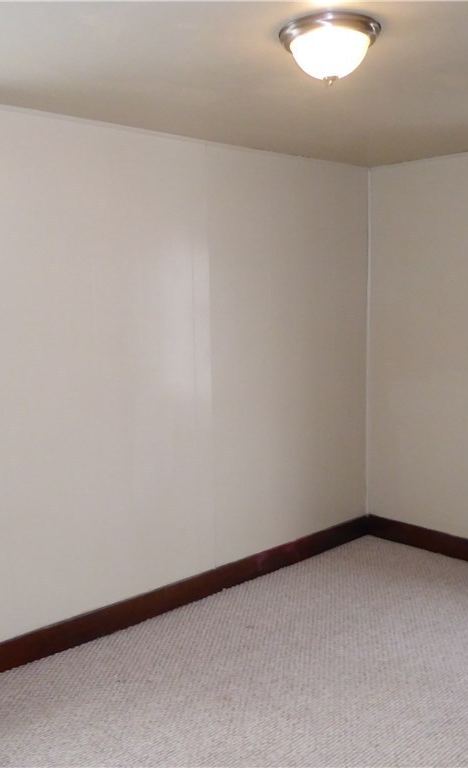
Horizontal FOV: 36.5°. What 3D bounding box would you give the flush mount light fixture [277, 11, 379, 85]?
[{"bbox_3d":[0.273,-0.923,2.016,0.283,0.145,0.283,-1,7,0],"label":"flush mount light fixture"}]

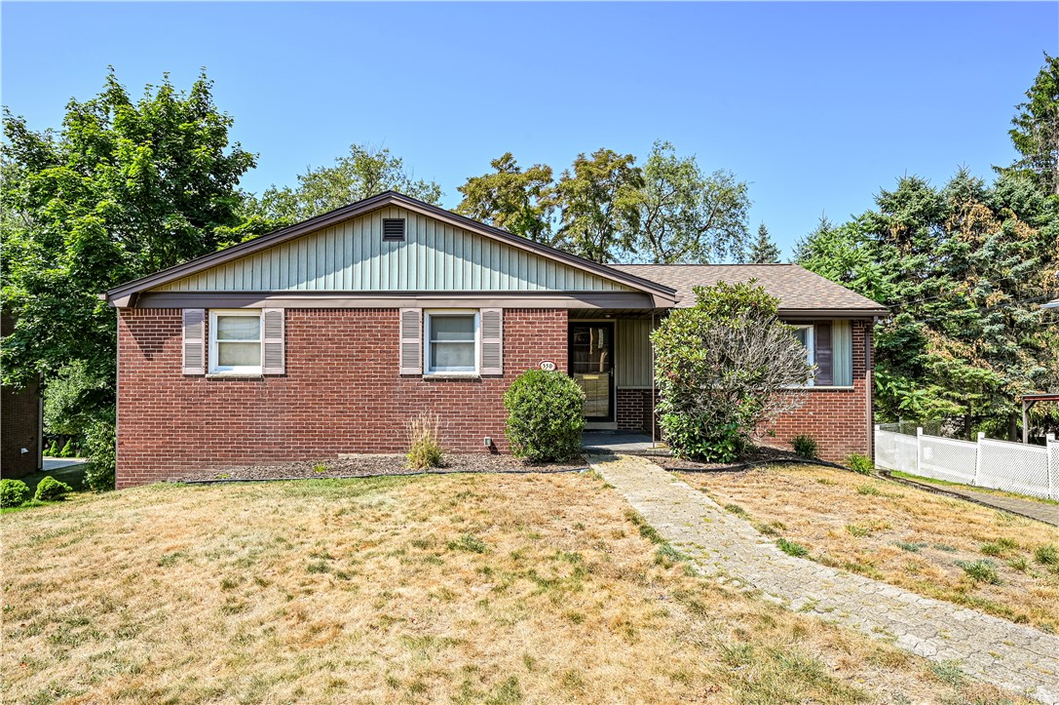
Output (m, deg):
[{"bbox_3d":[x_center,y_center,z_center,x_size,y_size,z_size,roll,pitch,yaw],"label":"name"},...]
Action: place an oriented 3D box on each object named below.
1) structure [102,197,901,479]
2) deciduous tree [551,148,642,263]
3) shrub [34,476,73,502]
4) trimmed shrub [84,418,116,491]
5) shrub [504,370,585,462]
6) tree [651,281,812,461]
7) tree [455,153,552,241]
[{"bbox_3d":[0.110,-0.100,15.600,14.200,4.950,10.900,0,-1,0],"label":"structure"},{"bbox_3d":[3.400,-3.500,31.000,4.700,13.200,4.700,0,-1,0],"label":"deciduous tree"},{"bbox_3d":[-9.000,2.590,11.700,0.740,0.500,0.720,0,-1,0],"label":"shrub"},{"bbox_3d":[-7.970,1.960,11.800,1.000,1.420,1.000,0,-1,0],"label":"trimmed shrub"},{"bbox_3d":[0.230,1.000,9.750,1.270,1.460,1.220,0,-1,0],"label":"shrub"},{"bbox_3d":[3.530,0.330,10.850,2.750,3.100,2.400,0,-1,0],"label":"tree"},{"bbox_3d":[-0.750,-3.400,31.000,4.900,13.000,4.900,0,-1,0],"label":"tree"}]

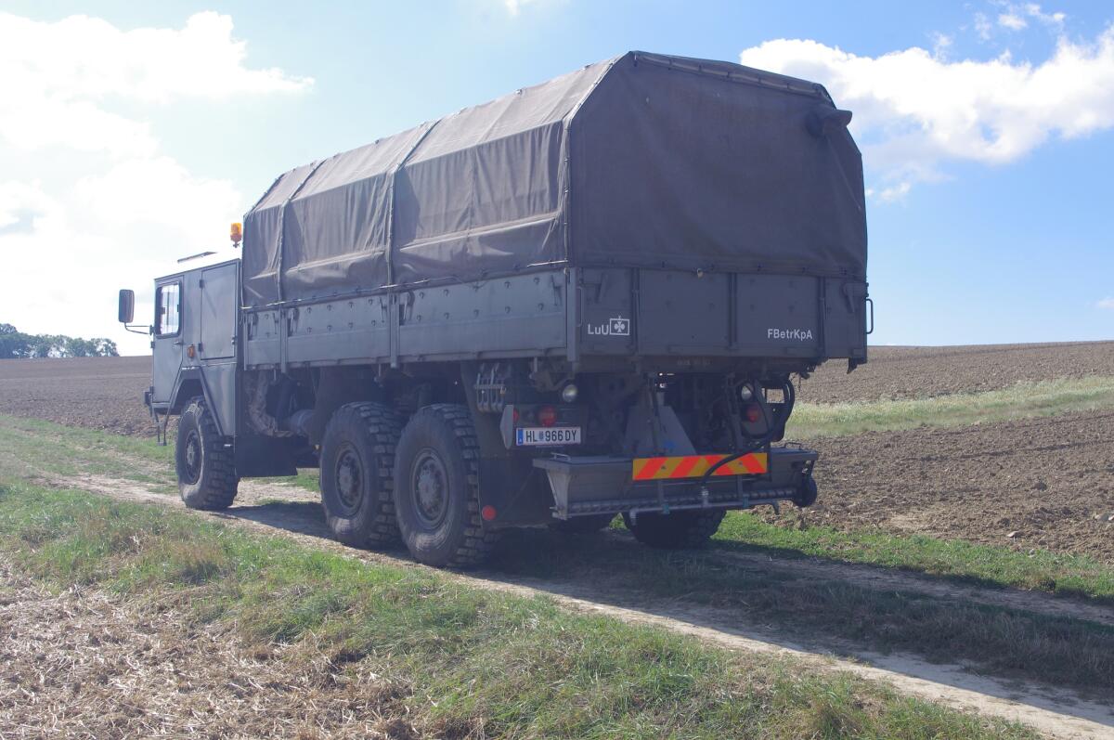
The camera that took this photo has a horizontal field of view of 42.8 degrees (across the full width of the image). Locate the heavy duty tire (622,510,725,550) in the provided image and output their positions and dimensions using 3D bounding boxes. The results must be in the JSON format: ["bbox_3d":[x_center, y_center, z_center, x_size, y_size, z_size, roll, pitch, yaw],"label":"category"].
[{"bbox_3d":[0.963,0.857,11.776,0.340,1.220,1.220,0,-1,-33],"label":"heavy duty tire"}]

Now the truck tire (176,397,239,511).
[{"bbox_3d":[-3.708,0.899,15.095,0.340,1.210,1.210,0,-1,-33],"label":"truck tire"}]

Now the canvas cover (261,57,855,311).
[{"bbox_3d":[-0.400,-1.294,11.923,2.510,1.399,5.779,0,-1,-33],"label":"canvas cover"}]

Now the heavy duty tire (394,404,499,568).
[{"bbox_3d":[-0.827,0.859,10.623,0.340,1.220,1.220,0,-1,-33],"label":"heavy duty tire"}]

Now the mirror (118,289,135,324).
[{"bbox_3d":[-4.813,-0.712,15.884,0.190,0.375,0.090,0,-1,-41],"label":"mirror"}]

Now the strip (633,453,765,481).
[{"bbox_3d":[0.991,0.657,9.673,1.150,0.138,0.020,0,-1,-33],"label":"strip"}]

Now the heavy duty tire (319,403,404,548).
[{"bbox_3d":[-1.591,0.876,11.808,0.340,1.220,1.220,0,-1,-33],"label":"heavy duty tire"}]

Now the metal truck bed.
[{"bbox_3d":[-0.394,-0.311,11.915,2.510,0.606,5.749,0,-1,-33],"label":"metal truck bed"}]

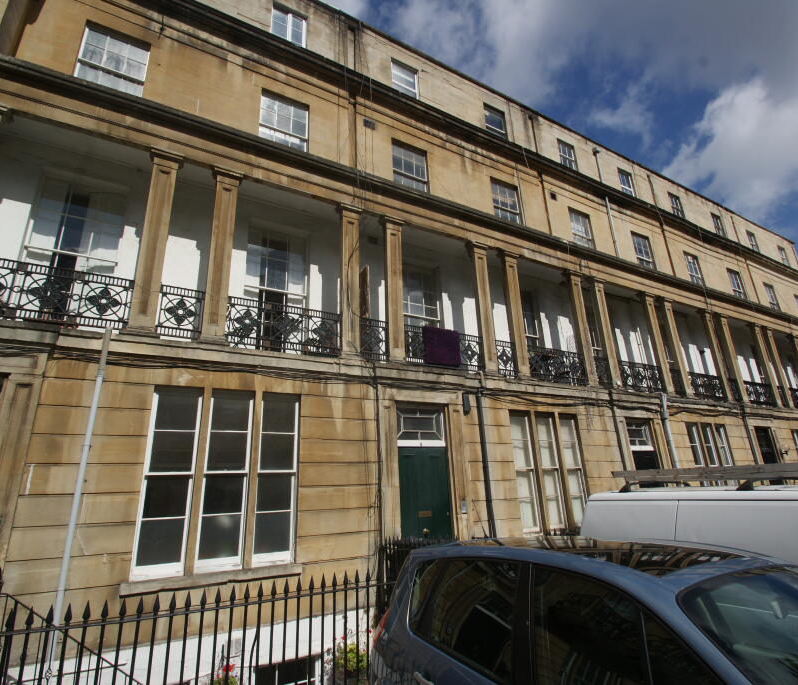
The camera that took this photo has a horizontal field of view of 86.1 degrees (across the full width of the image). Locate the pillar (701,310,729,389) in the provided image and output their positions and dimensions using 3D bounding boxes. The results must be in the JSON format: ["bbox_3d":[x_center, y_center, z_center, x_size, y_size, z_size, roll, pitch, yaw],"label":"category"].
[{"bbox_3d":[10.500,0.438,14.163,0.430,3.010,0.330,8,-20,-28],"label":"pillar"}]

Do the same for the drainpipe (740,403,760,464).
[{"bbox_3d":[10.965,3.846,12.902,0.120,3.919,0.120,8,-20,-27],"label":"drainpipe"}]

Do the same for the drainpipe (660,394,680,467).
[{"bbox_3d":[7.260,3.257,11.163,0.120,3.900,0.130,8,-20,-28],"label":"drainpipe"}]

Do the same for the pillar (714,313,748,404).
[{"bbox_3d":[11.462,0.573,14.674,0.430,3.010,0.330,8,-20,-28],"label":"pillar"}]

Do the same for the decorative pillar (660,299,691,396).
[{"bbox_3d":[8.316,0.133,12.831,0.449,3.016,0.270,8,-20,-27],"label":"decorative pillar"}]

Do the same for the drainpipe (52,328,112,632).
[{"bbox_3d":[-3.663,1.571,4.925,0.110,3.629,0.110,7,-19,-28],"label":"drainpipe"}]

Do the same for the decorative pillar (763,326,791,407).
[{"bbox_3d":[13.399,0.883,15.167,0.370,2.983,0.240,7,-19,-28],"label":"decorative pillar"}]

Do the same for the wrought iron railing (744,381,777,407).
[{"bbox_3d":[12.117,1.746,14.505,1.916,0.777,0.080,8,-20,-27],"label":"wrought iron railing"}]

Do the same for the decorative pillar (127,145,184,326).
[{"bbox_3d":[-3.755,-1.560,6.593,0.430,3.010,0.330,8,-20,-28],"label":"decorative pillar"}]

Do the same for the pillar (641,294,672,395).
[{"bbox_3d":[7.492,0.016,12.401,0.449,3.016,0.270,8,-20,-27],"label":"pillar"}]

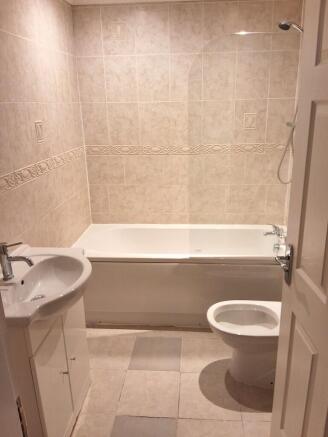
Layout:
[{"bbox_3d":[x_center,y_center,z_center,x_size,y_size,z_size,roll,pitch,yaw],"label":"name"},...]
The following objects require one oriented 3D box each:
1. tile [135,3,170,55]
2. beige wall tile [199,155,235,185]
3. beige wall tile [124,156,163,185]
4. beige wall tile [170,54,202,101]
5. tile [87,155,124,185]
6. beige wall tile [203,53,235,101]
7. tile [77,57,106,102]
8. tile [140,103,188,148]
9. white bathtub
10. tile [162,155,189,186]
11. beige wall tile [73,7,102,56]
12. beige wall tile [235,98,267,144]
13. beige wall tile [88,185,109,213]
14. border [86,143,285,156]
[{"bbox_3d":[-0.085,-1.419,2.654,0.253,0.352,0.012,0,17,4],"label":"tile"},{"bbox_3d":[0.483,-0.402,2.887,0.315,0.254,0.012,0,18,6],"label":"beige wall tile"},{"bbox_3d":[-0.162,-0.403,2.970,0.334,0.247,0.012,0,17,4],"label":"beige wall tile"},{"bbox_3d":[0.174,-1.088,2.735,0.253,0.340,0.012,0,17,4],"label":"beige wall tile"},{"bbox_3d":[-0.491,-0.407,3.004,0.321,0.255,0.012,0,19,5],"label":"tile"},{"bbox_3d":[0.425,-1.084,2.702,0.252,0.340,0.012,0,19,5],"label":"beige wall tile"},{"bbox_3d":[-0.561,-1.087,2.781,0.211,0.340,0.012,0,19,5],"label":"tile"},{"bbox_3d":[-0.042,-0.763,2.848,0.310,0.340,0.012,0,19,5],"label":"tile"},{"bbox_3d":[0.175,0.441,2.815,1.684,0.587,0.727,0,17,4],"label":"white bathtub"},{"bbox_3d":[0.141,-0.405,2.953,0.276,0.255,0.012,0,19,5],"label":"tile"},{"bbox_3d":[-0.569,-1.420,2.691,0.214,0.352,0.012,0,17,4],"label":"beige wall tile"},{"bbox_3d":[0.675,-0.753,2.755,0.250,0.334,0.012,0,18,6],"label":"beige wall tile"},{"bbox_3d":[-0.559,-0.165,3.092,0.172,0.258,0.012,0,19,5],"label":"beige wall tile"},{"bbox_3d":[0.165,-0.560,2.868,1.649,0.076,0.012,0,18,6],"label":"border"}]

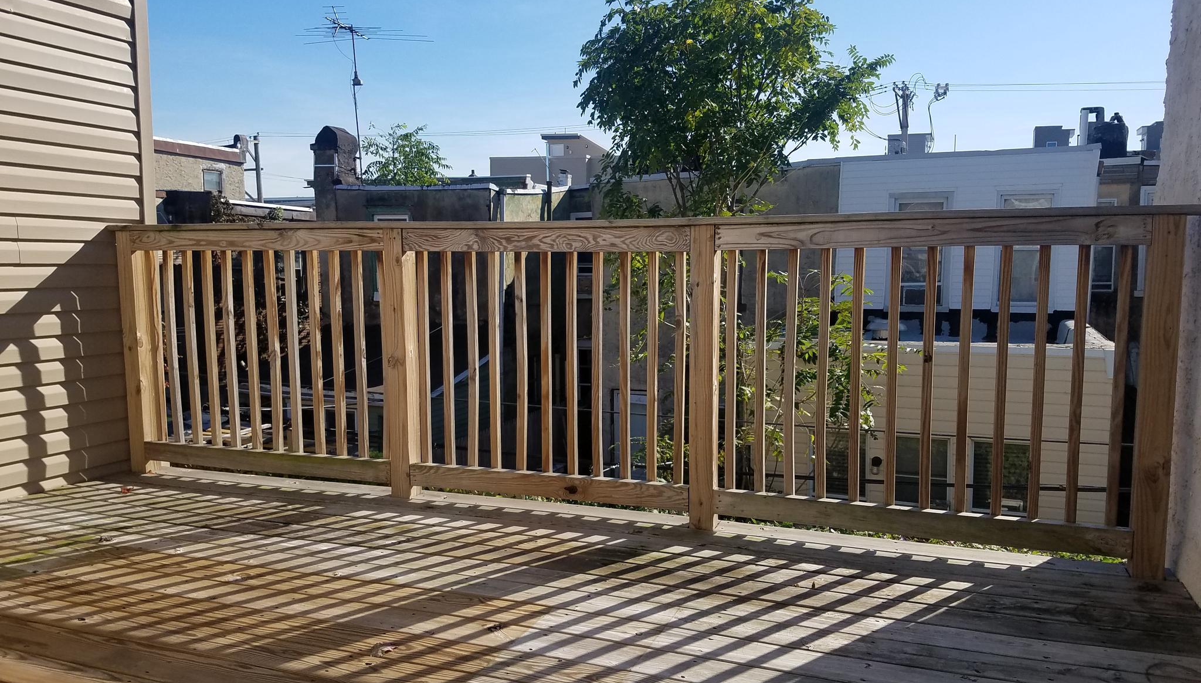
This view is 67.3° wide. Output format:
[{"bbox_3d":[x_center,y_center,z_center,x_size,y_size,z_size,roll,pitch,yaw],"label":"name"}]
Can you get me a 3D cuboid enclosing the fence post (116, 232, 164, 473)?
[{"bbox_3d":[-2.159,0.053,4.220,0.089,1.112,0.089,2,7,21],"label":"fence post"}]

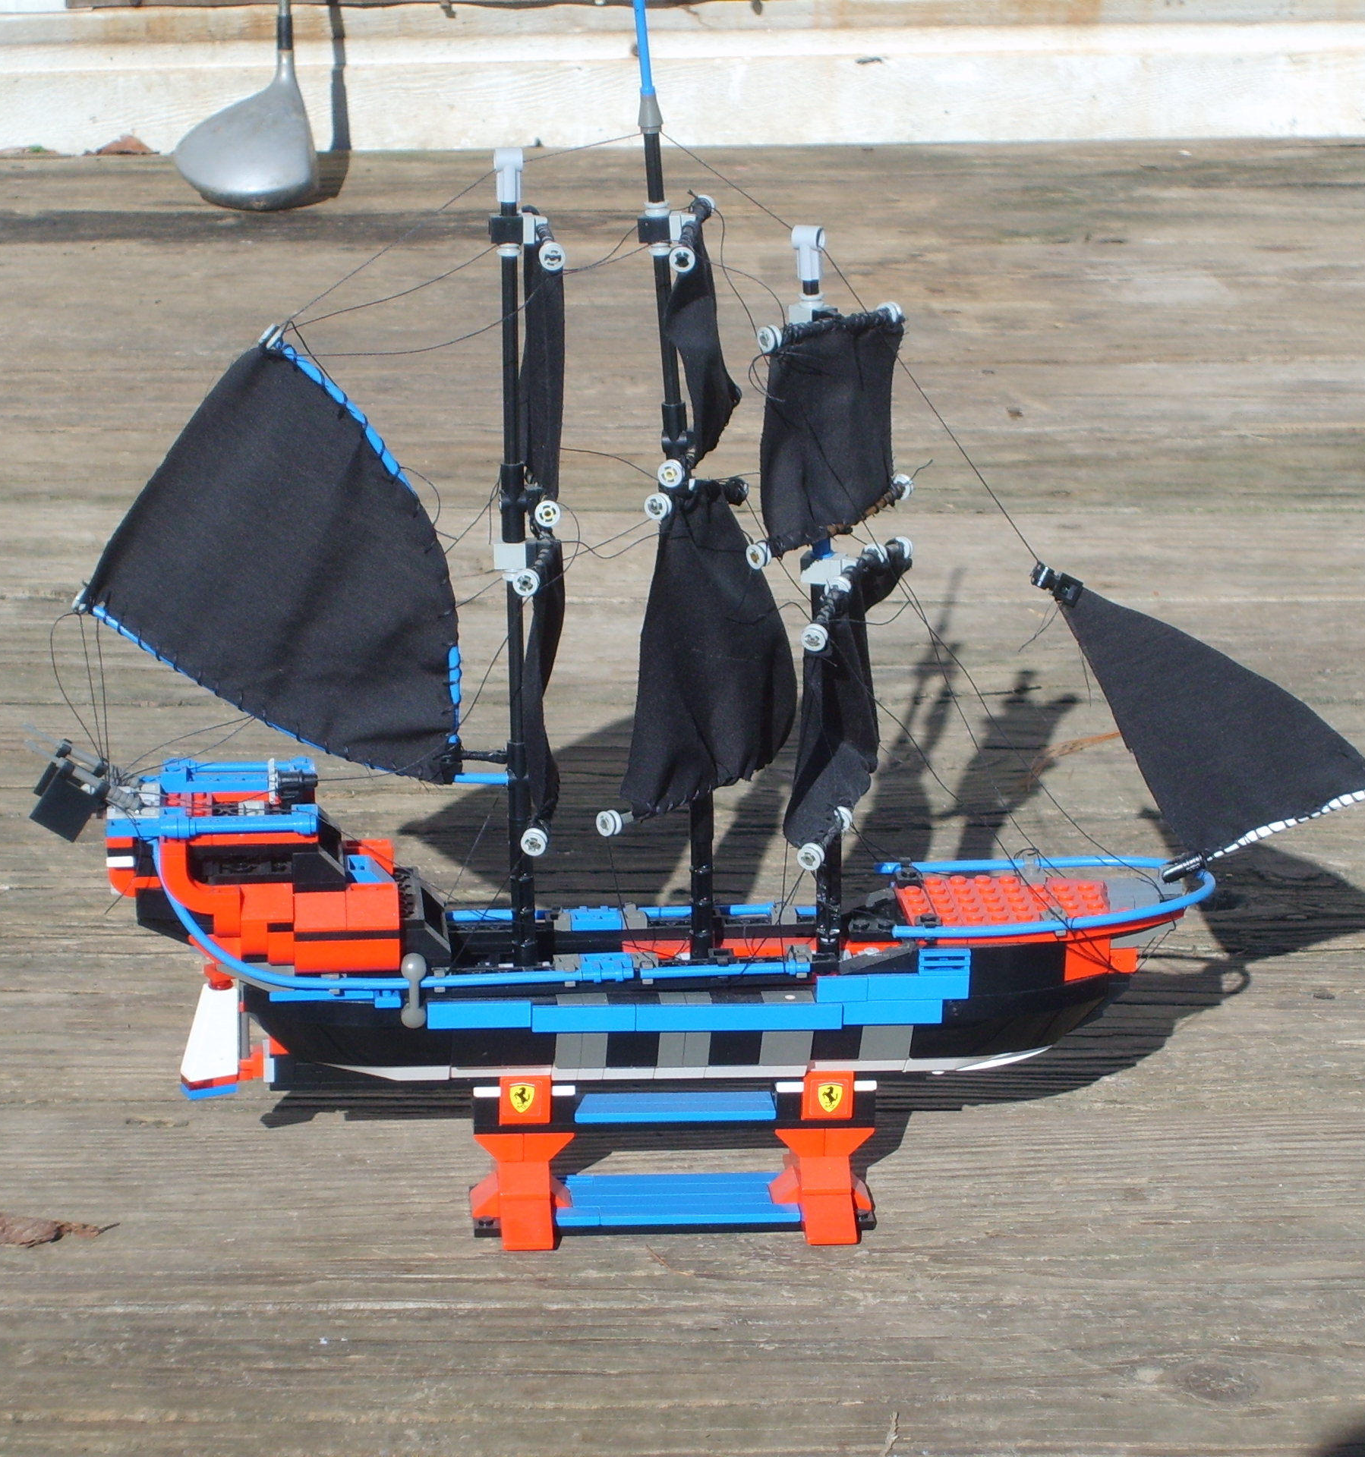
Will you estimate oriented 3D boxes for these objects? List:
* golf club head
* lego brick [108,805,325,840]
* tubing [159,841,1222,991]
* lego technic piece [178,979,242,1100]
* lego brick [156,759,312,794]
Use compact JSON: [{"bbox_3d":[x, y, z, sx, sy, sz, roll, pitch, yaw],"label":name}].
[{"bbox_3d":[-0.287,-0.384,2.981,0.095,0.070,0.102,-1,38,-3],"label":"golf club head"},{"bbox_3d":[-0.143,0.029,1.383,0.065,0.007,0.013,0,19,-5],"label":"lego brick"},{"bbox_3d":[0.004,0.047,1.428,0.337,0.049,0.059,0,19,-5],"label":"tubing"},{"bbox_3d":[-0.149,0.098,1.436,0.017,0.037,0.008,-8,20,-24],"label":"lego technic piece"},{"bbox_3d":[-0.139,0.015,1.427,0.049,0.007,0.013,0,19,-5],"label":"lego brick"}]

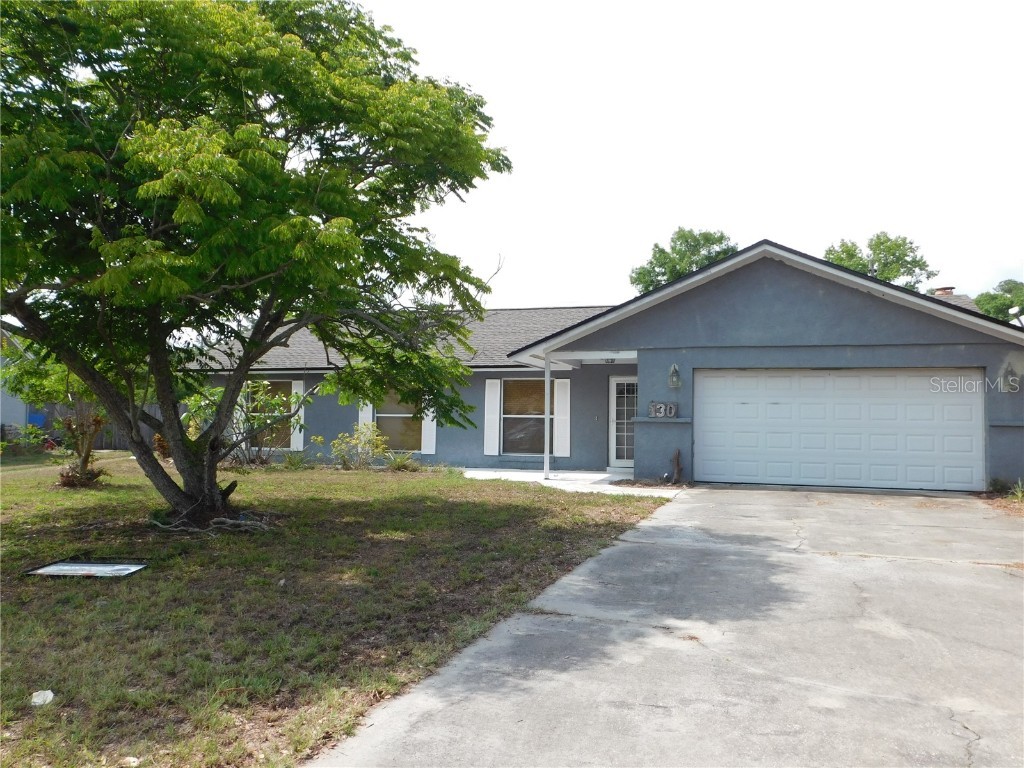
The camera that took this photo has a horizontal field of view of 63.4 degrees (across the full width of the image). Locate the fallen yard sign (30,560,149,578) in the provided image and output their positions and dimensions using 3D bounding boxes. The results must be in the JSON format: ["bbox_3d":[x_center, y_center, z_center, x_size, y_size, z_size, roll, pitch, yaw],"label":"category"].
[{"bbox_3d":[-3.970,1.730,7.800,0.950,0.050,0.600,1,-2,3],"label":"fallen yard sign"}]

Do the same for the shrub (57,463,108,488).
[{"bbox_3d":[-7.880,1.690,15.200,0.950,0.500,0.900,1,-2,-18],"label":"shrub"}]

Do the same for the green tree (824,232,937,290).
[{"bbox_3d":[15.800,-2.000,36.000,6.000,9.200,6.000,0,-2,18],"label":"green tree"}]

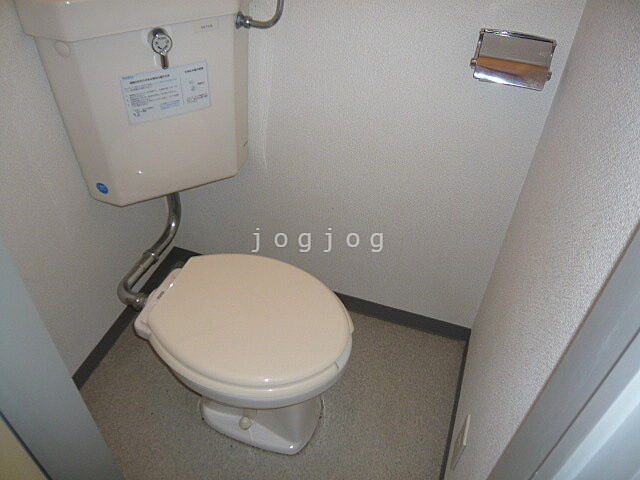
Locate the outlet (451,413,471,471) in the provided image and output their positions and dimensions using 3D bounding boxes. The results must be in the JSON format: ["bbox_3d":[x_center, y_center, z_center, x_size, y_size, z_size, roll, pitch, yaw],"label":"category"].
[{"bbox_3d":[0.307,0.441,1.130,0.011,0.128,0.073,14,44,13],"label":"outlet"}]

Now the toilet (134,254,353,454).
[{"bbox_3d":[-0.175,0.307,1.294,0.500,0.397,0.377,14,44,13],"label":"toilet"}]

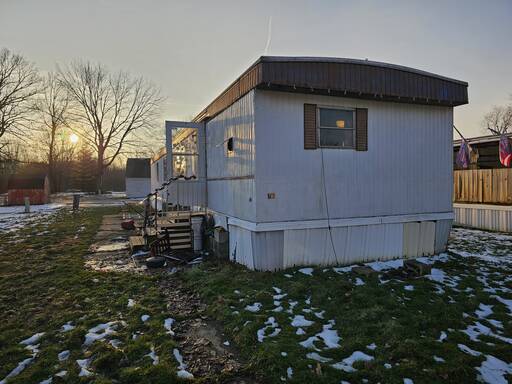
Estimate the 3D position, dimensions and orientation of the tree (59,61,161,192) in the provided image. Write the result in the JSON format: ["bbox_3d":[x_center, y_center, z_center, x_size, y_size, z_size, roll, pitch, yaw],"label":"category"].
[{"bbox_3d":[-19.053,-8.403,43.762,12.800,17.070,11.870,-1,2,0],"label":"tree"}]

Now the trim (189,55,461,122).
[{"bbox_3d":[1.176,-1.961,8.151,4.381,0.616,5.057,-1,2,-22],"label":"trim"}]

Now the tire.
[{"bbox_3d":[-1.732,1.204,5.876,0.363,0.101,0.363,-1,2,-22],"label":"tire"}]

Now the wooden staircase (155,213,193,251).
[{"bbox_3d":[-1.800,0.848,7.435,0.646,0.767,0.757,-1,2,-22],"label":"wooden staircase"}]

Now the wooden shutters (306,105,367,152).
[{"bbox_3d":[1.400,-1.085,5.851,1.302,0.745,0.081,-1,2,-22],"label":"wooden shutters"}]

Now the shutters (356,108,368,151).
[{"bbox_3d":[1.893,-1.096,6.032,0.258,0.745,0.050,-1,2,-22],"label":"shutters"}]

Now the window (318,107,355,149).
[{"bbox_3d":[1.393,-1.089,5.854,0.797,0.702,0.091,-1,2,-22],"label":"window"}]

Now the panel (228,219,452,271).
[{"bbox_3d":[1.752,0.886,6.853,4.401,0.636,1.474,-1,2,-22],"label":"panel"}]

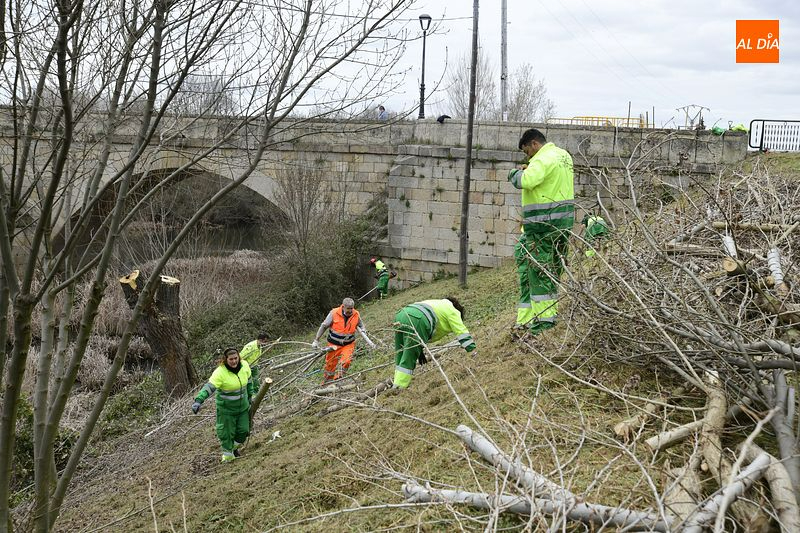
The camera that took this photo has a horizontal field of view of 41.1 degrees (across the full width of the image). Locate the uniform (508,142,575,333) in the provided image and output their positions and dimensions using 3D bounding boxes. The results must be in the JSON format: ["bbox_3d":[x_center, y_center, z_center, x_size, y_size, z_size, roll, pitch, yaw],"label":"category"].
[{"bbox_3d":[1.154,-0.237,8.700,0.460,1.520,0.530,6,10,31],"label":"uniform"}]

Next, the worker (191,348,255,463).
[{"bbox_3d":[-2.364,1.851,14.200,0.800,1.500,0.480,-2,9,-19],"label":"worker"}]

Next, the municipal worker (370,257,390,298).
[{"bbox_3d":[-0.722,0.437,40.500,0.700,1.580,0.560,2,9,5],"label":"municipal worker"}]

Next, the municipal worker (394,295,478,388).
[{"bbox_3d":[0.382,0.852,11.800,0.880,0.950,0.560,-3,9,-24],"label":"municipal worker"}]

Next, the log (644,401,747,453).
[{"bbox_3d":[1.298,0.685,4.625,0.563,0.065,0.065,-17,16,-26],"label":"log"}]

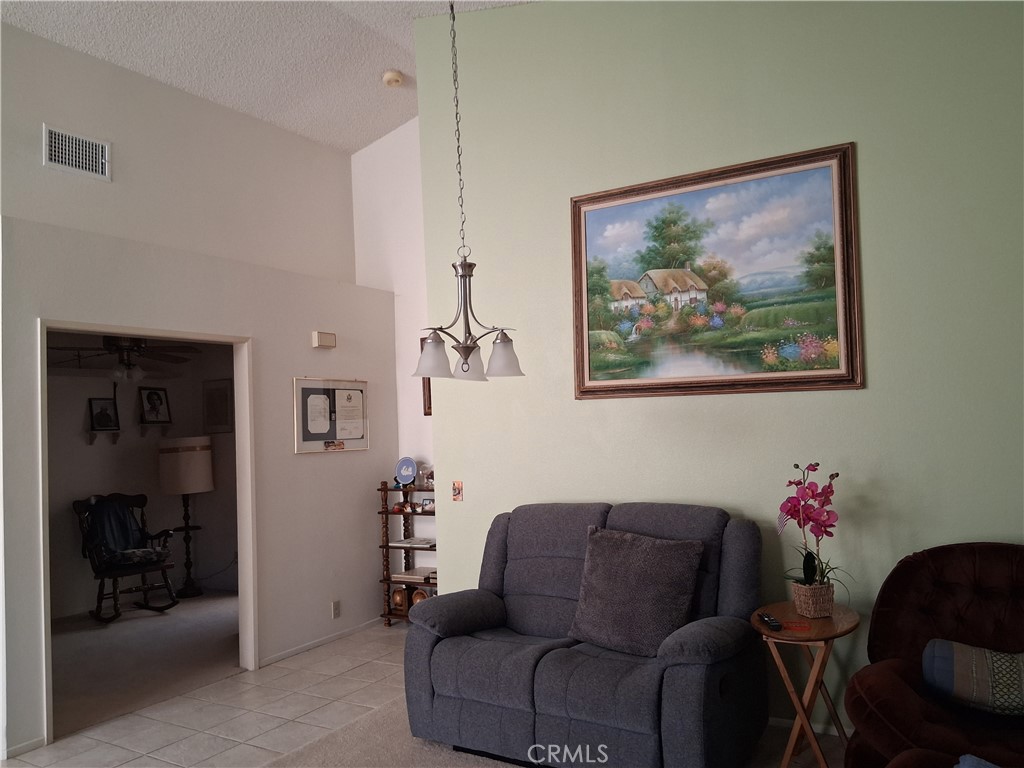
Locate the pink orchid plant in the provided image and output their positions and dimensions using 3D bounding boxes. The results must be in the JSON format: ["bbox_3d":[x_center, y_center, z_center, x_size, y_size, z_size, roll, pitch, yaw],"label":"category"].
[{"bbox_3d":[1.250,0.593,3.231,0.235,0.528,0.190,-5,-4,32],"label":"pink orchid plant"}]

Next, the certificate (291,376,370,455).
[{"bbox_3d":[-1.281,0.226,5.536,0.030,0.508,0.715,-5,-4,32],"label":"certificate"}]

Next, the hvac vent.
[{"bbox_3d":[-2.529,-1.350,4.491,0.030,0.242,0.388,-5,-4,32],"label":"hvac vent"}]

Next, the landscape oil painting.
[{"bbox_3d":[0.940,-0.490,3.771,1.405,1.090,0.050,-3,-3,32],"label":"landscape oil painting"}]

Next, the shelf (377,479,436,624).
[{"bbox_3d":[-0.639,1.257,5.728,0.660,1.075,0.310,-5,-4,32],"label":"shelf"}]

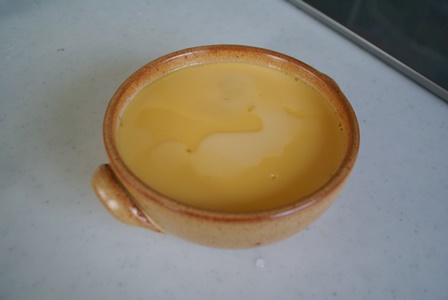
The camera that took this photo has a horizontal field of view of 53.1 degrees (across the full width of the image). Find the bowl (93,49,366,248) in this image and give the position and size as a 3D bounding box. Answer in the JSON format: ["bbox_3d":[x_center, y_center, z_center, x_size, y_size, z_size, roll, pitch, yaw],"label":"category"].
[{"bbox_3d":[0.004,0.002,0.272,0.163,0.059,0.140,-29,53,-24],"label":"bowl"}]

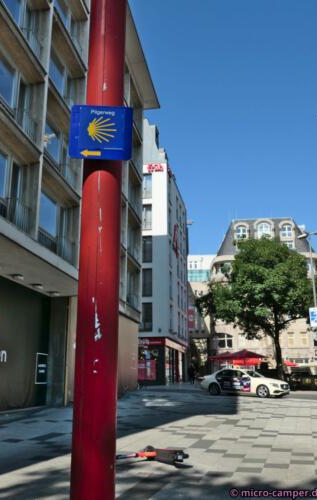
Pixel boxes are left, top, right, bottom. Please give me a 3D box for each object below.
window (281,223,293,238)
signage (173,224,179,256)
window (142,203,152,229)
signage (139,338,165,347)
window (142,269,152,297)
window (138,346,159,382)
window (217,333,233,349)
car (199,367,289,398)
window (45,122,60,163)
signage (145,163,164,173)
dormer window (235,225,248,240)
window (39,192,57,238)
[{"bbox_3d":[17.486,-2.664,66.380,1.700,2.200,0.500,-2,-15,6],"label":"window"},{"bbox_3d":[2.011,-0.979,53.144,0.250,3.700,3.200,-3,-15,9],"label":"signage"},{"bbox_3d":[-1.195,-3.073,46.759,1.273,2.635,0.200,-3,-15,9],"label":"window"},{"bbox_3d":[-0.569,7.637,40.097,2.400,0.720,0.200,-2,-15,9],"label":"signage"},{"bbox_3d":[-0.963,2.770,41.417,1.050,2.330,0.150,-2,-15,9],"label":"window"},{"bbox_3d":[-1.007,10.148,43.210,1.943,3.070,0.250,-3,-15,9],"label":"window"},{"bbox_3d":[8.498,11.652,62.562,2.100,2.150,0.250,-3,-15,12],"label":"window"},{"bbox_3d":[4.650,7.264,26.627,4.930,1.470,1.860,-11,-18,35],"label":"car"},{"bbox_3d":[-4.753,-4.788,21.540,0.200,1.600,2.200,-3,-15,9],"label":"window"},{"bbox_3d":[-0.315,-8.056,47.940,1.812,0.994,0.200,-3,-15,9],"label":"signage"},{"bbox_3d":[11.449,-2.414,67.025,1.900,2.200,0.500,-2,-15,6],"label":"dormer window"},{"bbox_3d":[-4.760,-1.516,20.744,0.150,1.550,1.950,-2,-15,9],"label":"window"}]

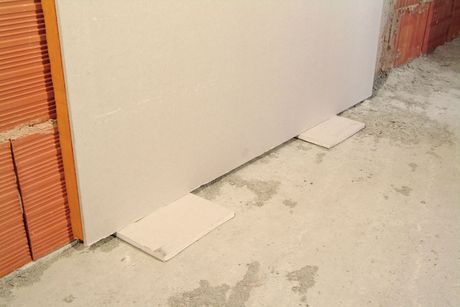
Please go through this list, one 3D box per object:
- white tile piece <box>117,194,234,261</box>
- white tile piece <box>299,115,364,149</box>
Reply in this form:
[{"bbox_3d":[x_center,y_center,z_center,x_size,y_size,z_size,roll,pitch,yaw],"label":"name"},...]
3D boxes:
[{"bbox_3d":[-0.113,0.146,1.062,0.146,0.011,0.208,21,32,35],"label":"white tile piece"},{"bbox_3d":[0.298,-0.066,1.518,0.116,0.011,0.224,20,31,34],"label":"white tile piece"}]

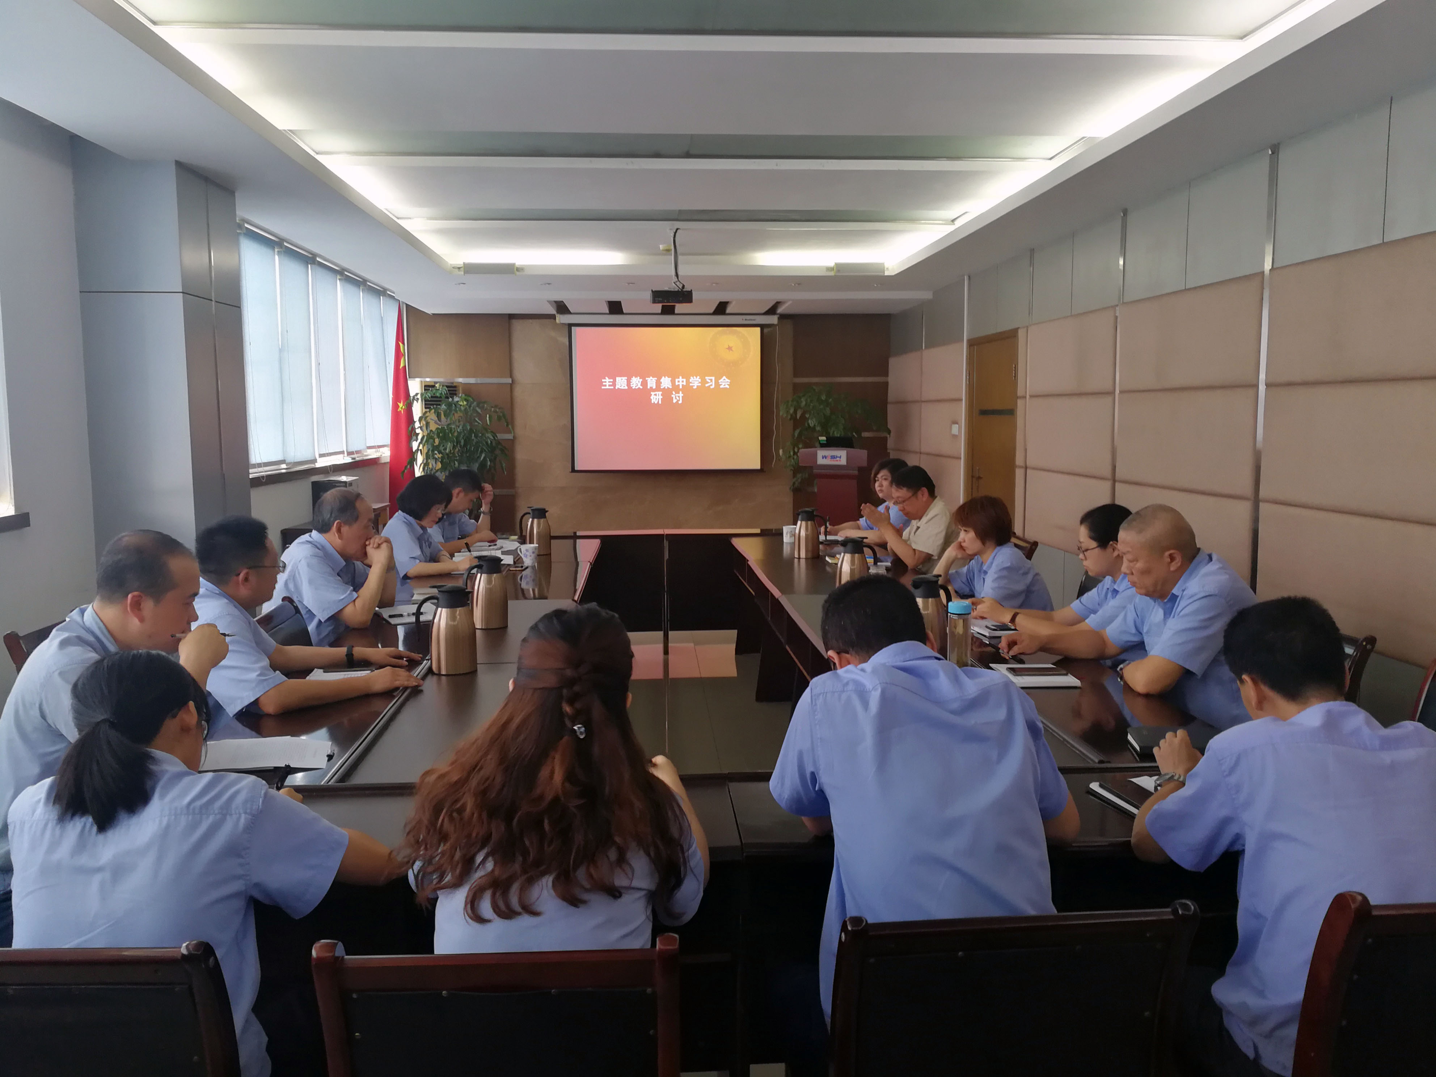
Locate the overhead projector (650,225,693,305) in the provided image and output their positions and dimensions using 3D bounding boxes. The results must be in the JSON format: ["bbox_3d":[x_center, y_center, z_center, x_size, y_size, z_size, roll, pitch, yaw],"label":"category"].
[{"bbox_3d":[-0.355,-2.106,8.717,0.324,0.586,0.280,-1,6,-4],"label":"overhead projector"}]

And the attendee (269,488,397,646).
[{"bbox_3d":[-1.405,0.438,4.241,0.600,1.238,0.520,-1,6,-9],"label":"attendee"}]

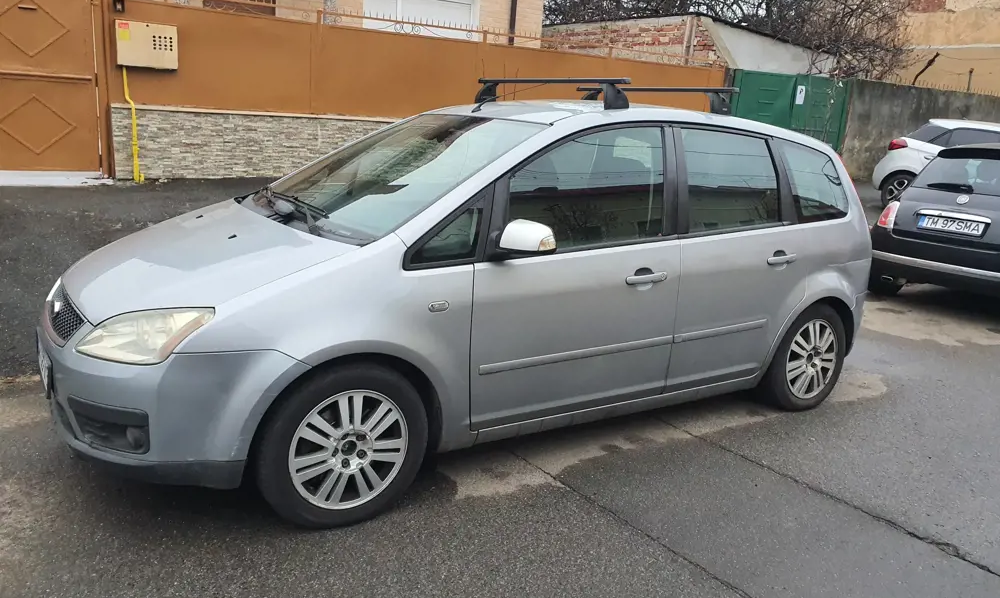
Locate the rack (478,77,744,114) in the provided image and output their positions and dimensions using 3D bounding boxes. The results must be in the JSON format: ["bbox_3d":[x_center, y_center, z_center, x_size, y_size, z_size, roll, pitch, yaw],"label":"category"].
[{"bbox_3d":[0.507,-1.064,3.956,0.770,0.150,1.270,-5,16,-32],"label":"rack"}]

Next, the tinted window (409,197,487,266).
[{"bbox_3d":[-0.194,-0.242,2.770,0.330,0.235,0.040,-4,-4,-29],"label":"tinted window"}]

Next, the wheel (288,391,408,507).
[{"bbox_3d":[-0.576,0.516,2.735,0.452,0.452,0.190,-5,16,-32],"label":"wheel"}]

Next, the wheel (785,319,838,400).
[{"bbox_3d":[1.644,0.305,4.149,0.452,0.452,0.190,-5,16,-32],"label":"wheel"}]

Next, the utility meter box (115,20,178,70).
[{"bbox_3d":[-4.054,-2.897,8.589,0.644,0.514,0.220,-5,16,-33],"label":"utility meter box"}]

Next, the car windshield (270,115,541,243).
[{"bbox_3d":[-0.511,-0.612,3.410,1.020,0.100,1.370,-33,29,-22],"label":"car windshield"}]

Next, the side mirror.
[{"bbox_3d":[0.086,-0.237,2.779,0.135,0.150,0.210,-5,16,-32],"label":"side mirror"}]

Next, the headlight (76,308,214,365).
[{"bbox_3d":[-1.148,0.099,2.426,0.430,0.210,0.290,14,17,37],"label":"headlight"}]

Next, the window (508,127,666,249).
[{"bbox_3d":[0.401,-0.490,3.162,0.920,0.505,0.060,-5,-4,-32],"label":"window"}]

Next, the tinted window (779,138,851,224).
[{"bbox_3d":[1.678,-0.636,4.011,0.530,0.430,0.050,-8,-2,-40],"label":"tinted window"}]

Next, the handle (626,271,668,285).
[{"bbox_3d":[0.639,-0.095,3.220,0.225,0.048,0.050,-5,16,-32],"label":"handle"}]

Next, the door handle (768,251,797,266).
[{"bbox_3d":[1.391,-0.198,3.696,0.225,0.048,0.050,-5,16,-32],"label":"door handle"}]

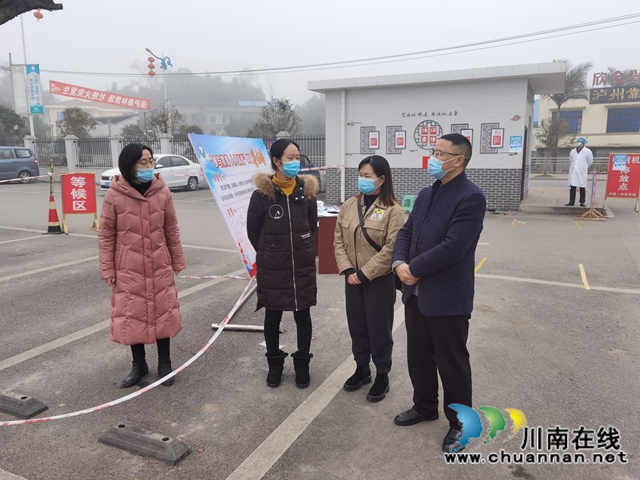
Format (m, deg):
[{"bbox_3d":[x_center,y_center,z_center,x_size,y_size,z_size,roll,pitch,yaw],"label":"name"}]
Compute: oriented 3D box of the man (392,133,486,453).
[{"bbox_3d":[0.638,0.272,2.687,0.410,1.664,0.500,-9,13,-41],"label":"man"}]

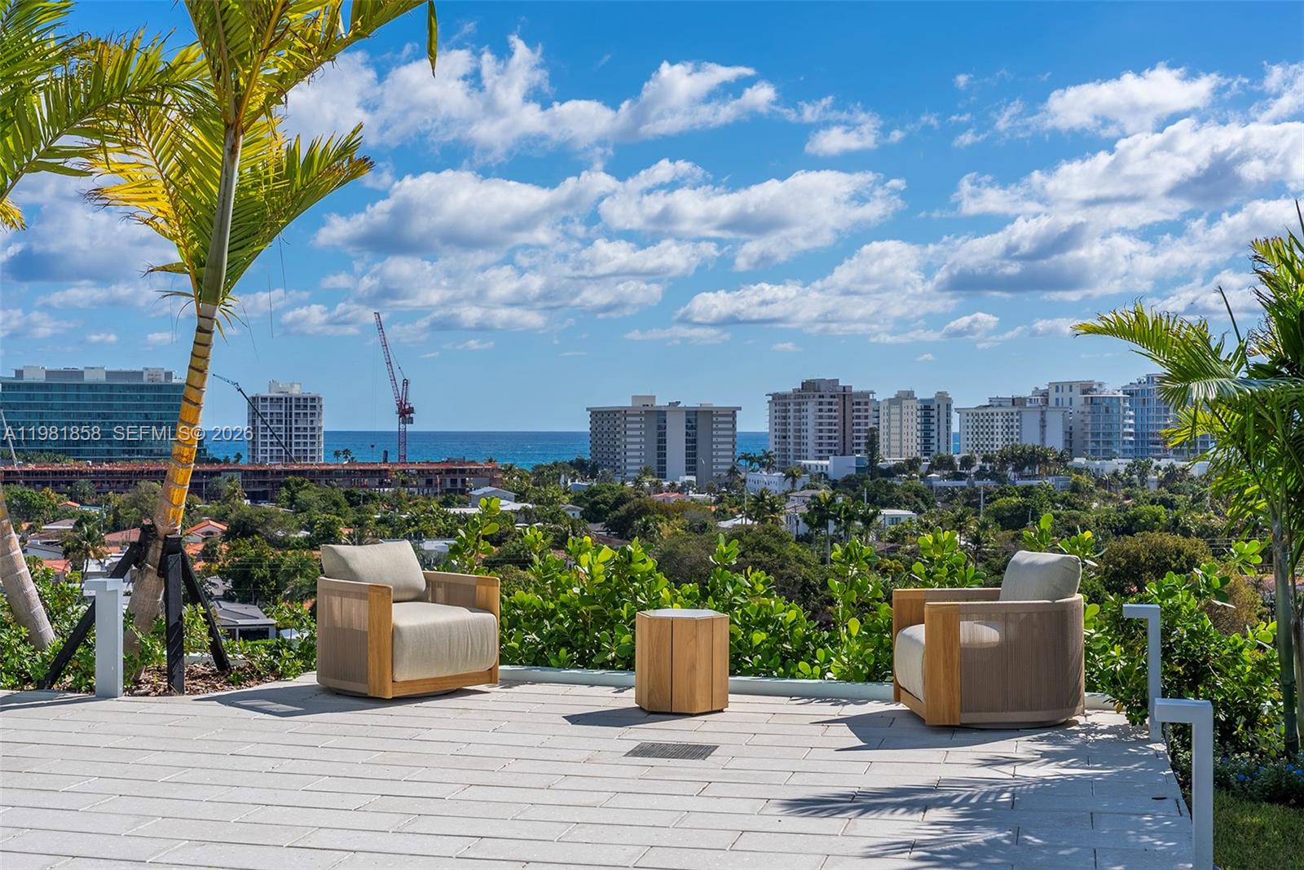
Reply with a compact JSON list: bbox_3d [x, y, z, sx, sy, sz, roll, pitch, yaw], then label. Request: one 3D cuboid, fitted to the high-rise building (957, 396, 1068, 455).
[{"bbox_3d":[156.472,1.946,755.519,23.719,36.203,42.992,0,0,-26],"label":"high-rise building"}]

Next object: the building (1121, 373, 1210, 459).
[{"bbox_3d":[224.025,-4.142,758.000,29.000,44.000,30.000,0,0,-18],"label":"building"}]

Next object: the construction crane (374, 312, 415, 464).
[{"bbox_3d":[-90.589,-12.061,610.000,14.500,62.000,6.000,0,0,-9],"label":"construction crane"}]

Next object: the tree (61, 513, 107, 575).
[{"bbox_3d":[-77.730,16.748,238.000,6.000,11.328,6.000,0,0,0],"label":"tree"}]

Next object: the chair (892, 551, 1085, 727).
[{"bbox_3d":[1.705,1.015,8.748,0.840,0.818,0.730,0,0,-5],"label":"chair"}]

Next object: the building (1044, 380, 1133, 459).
[{"bbox_3d":[191.027,-1.738,763.646,23.562,43.497,30.000,0,0,-26],"label":"building"}]

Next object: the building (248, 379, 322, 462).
[{"bbox_3d":[-138.156,0.356,656.000,24.000,40.294,28.000,0,0,-26],"label":"building"}]

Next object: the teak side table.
[{"bbox_3d":[0.162,1.178,9.070,0.494,0.492,0.428,0,0,15],"label":"teak side table"}]

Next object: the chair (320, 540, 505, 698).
[{"bbox_3d":[-1.420,1.045,9.950,0.770,0.820,0.820,0,0,-44],"label":"chair"}]

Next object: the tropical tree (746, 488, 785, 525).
[{"bbox_3d":[20.808,15.654,320.000,7.000,12.000,7.000,0,0,0],"label":"tropical tree"}]

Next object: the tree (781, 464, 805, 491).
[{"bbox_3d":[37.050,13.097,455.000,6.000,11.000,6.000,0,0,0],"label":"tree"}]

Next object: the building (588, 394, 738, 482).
[{"bbox_3d":[4.393,2.941,731.823,51.000,38.000,49.000,0,0,-16],"label":"building"}]

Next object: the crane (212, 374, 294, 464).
[{"bbox_3d":[-128.266,0.316,580.000,36.000,41.066,6.000,0,0,0],"label":"crane"}]

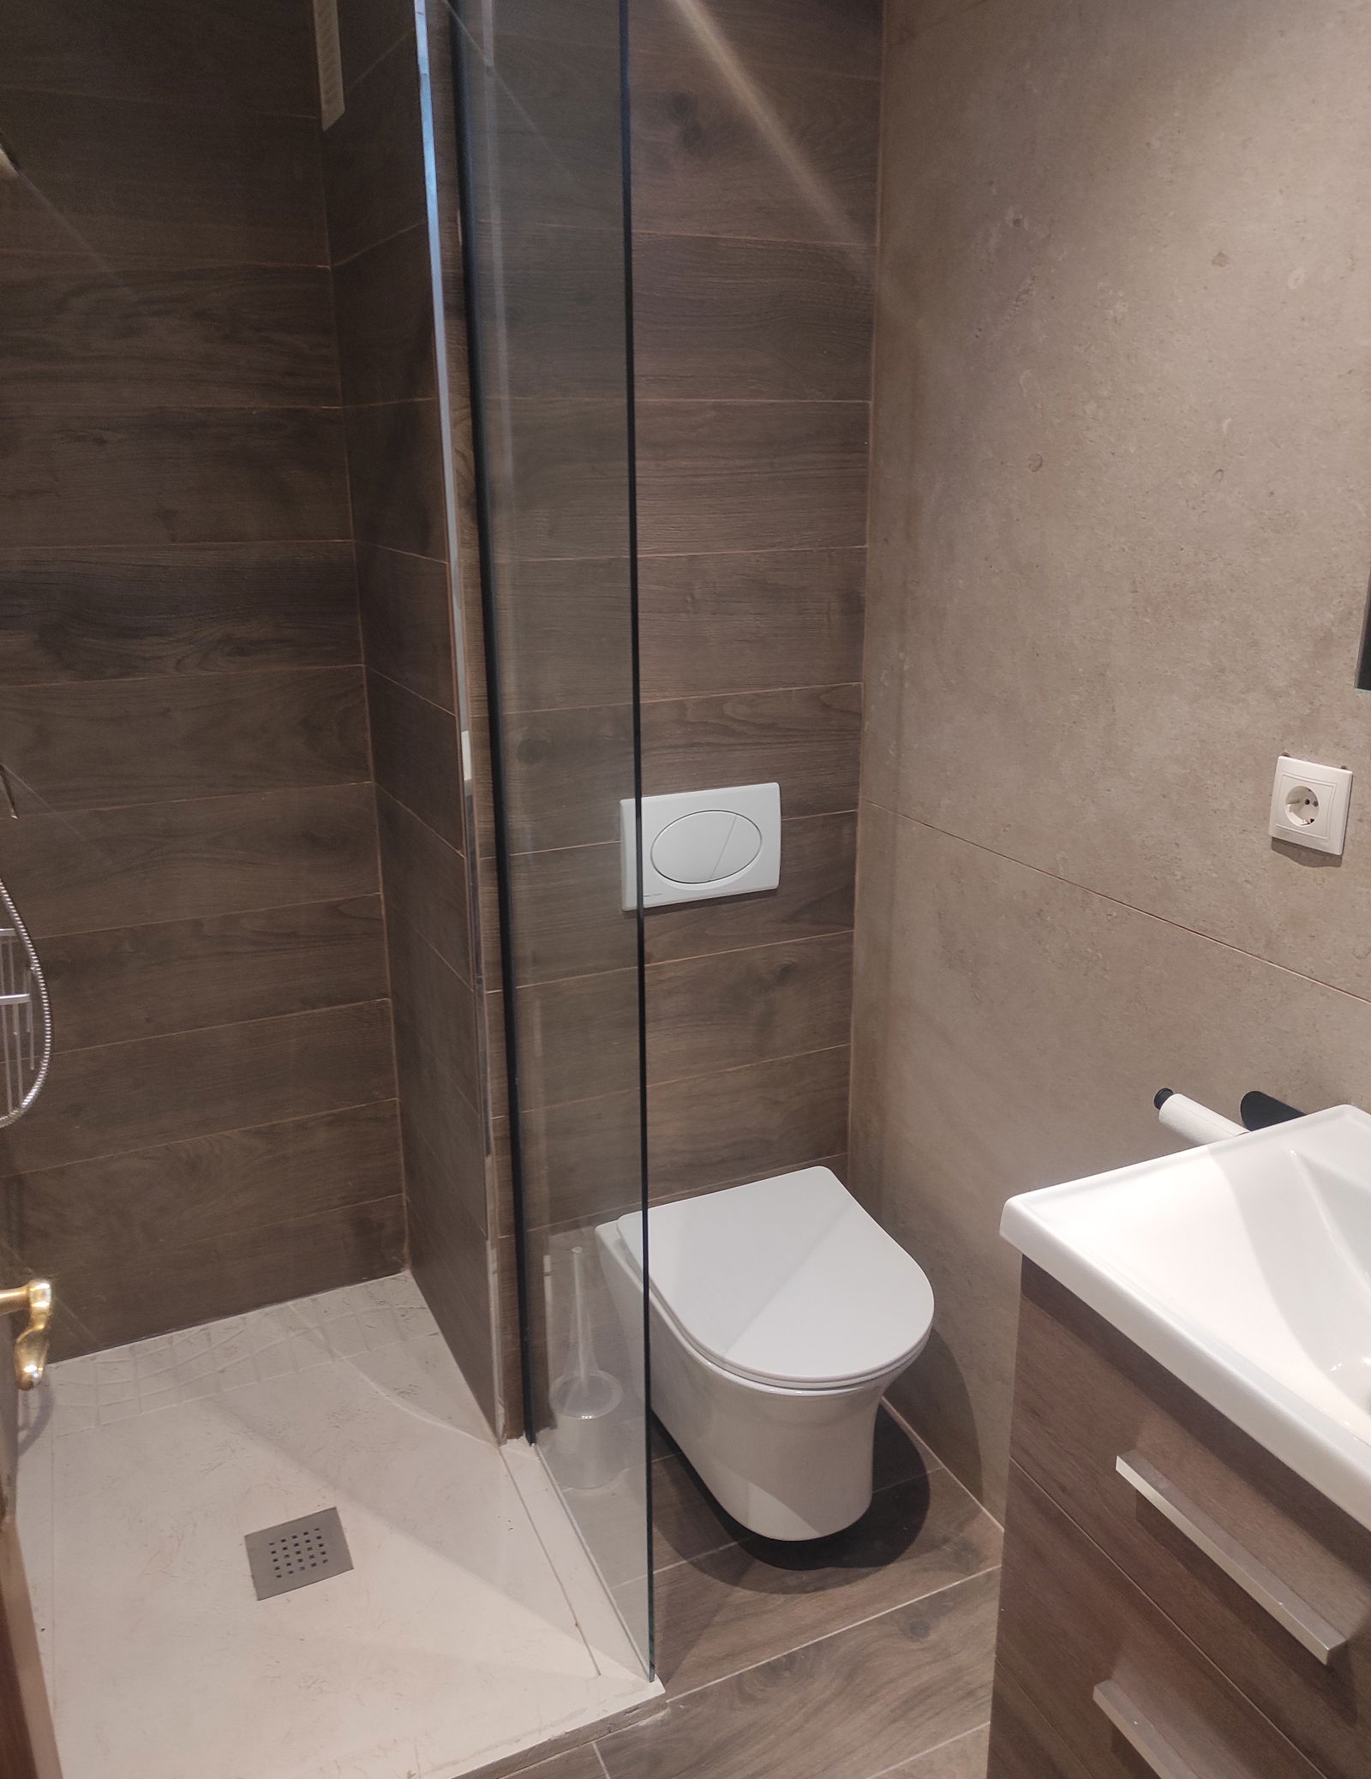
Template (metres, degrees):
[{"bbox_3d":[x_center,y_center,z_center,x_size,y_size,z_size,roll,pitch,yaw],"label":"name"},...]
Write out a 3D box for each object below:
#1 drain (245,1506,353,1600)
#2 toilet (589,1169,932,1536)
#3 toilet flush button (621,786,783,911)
[{"bbox_3d":[-0.549,0.946,1.880,0.128,0.008,0.126,-8,20,-24],"label":"drain"},{"bbox_3d":[0.142,0.717,1.965,0.380,0.367,0.491,-8,20,-24],"label":"toilet"},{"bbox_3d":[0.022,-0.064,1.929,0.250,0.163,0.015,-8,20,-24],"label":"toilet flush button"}]

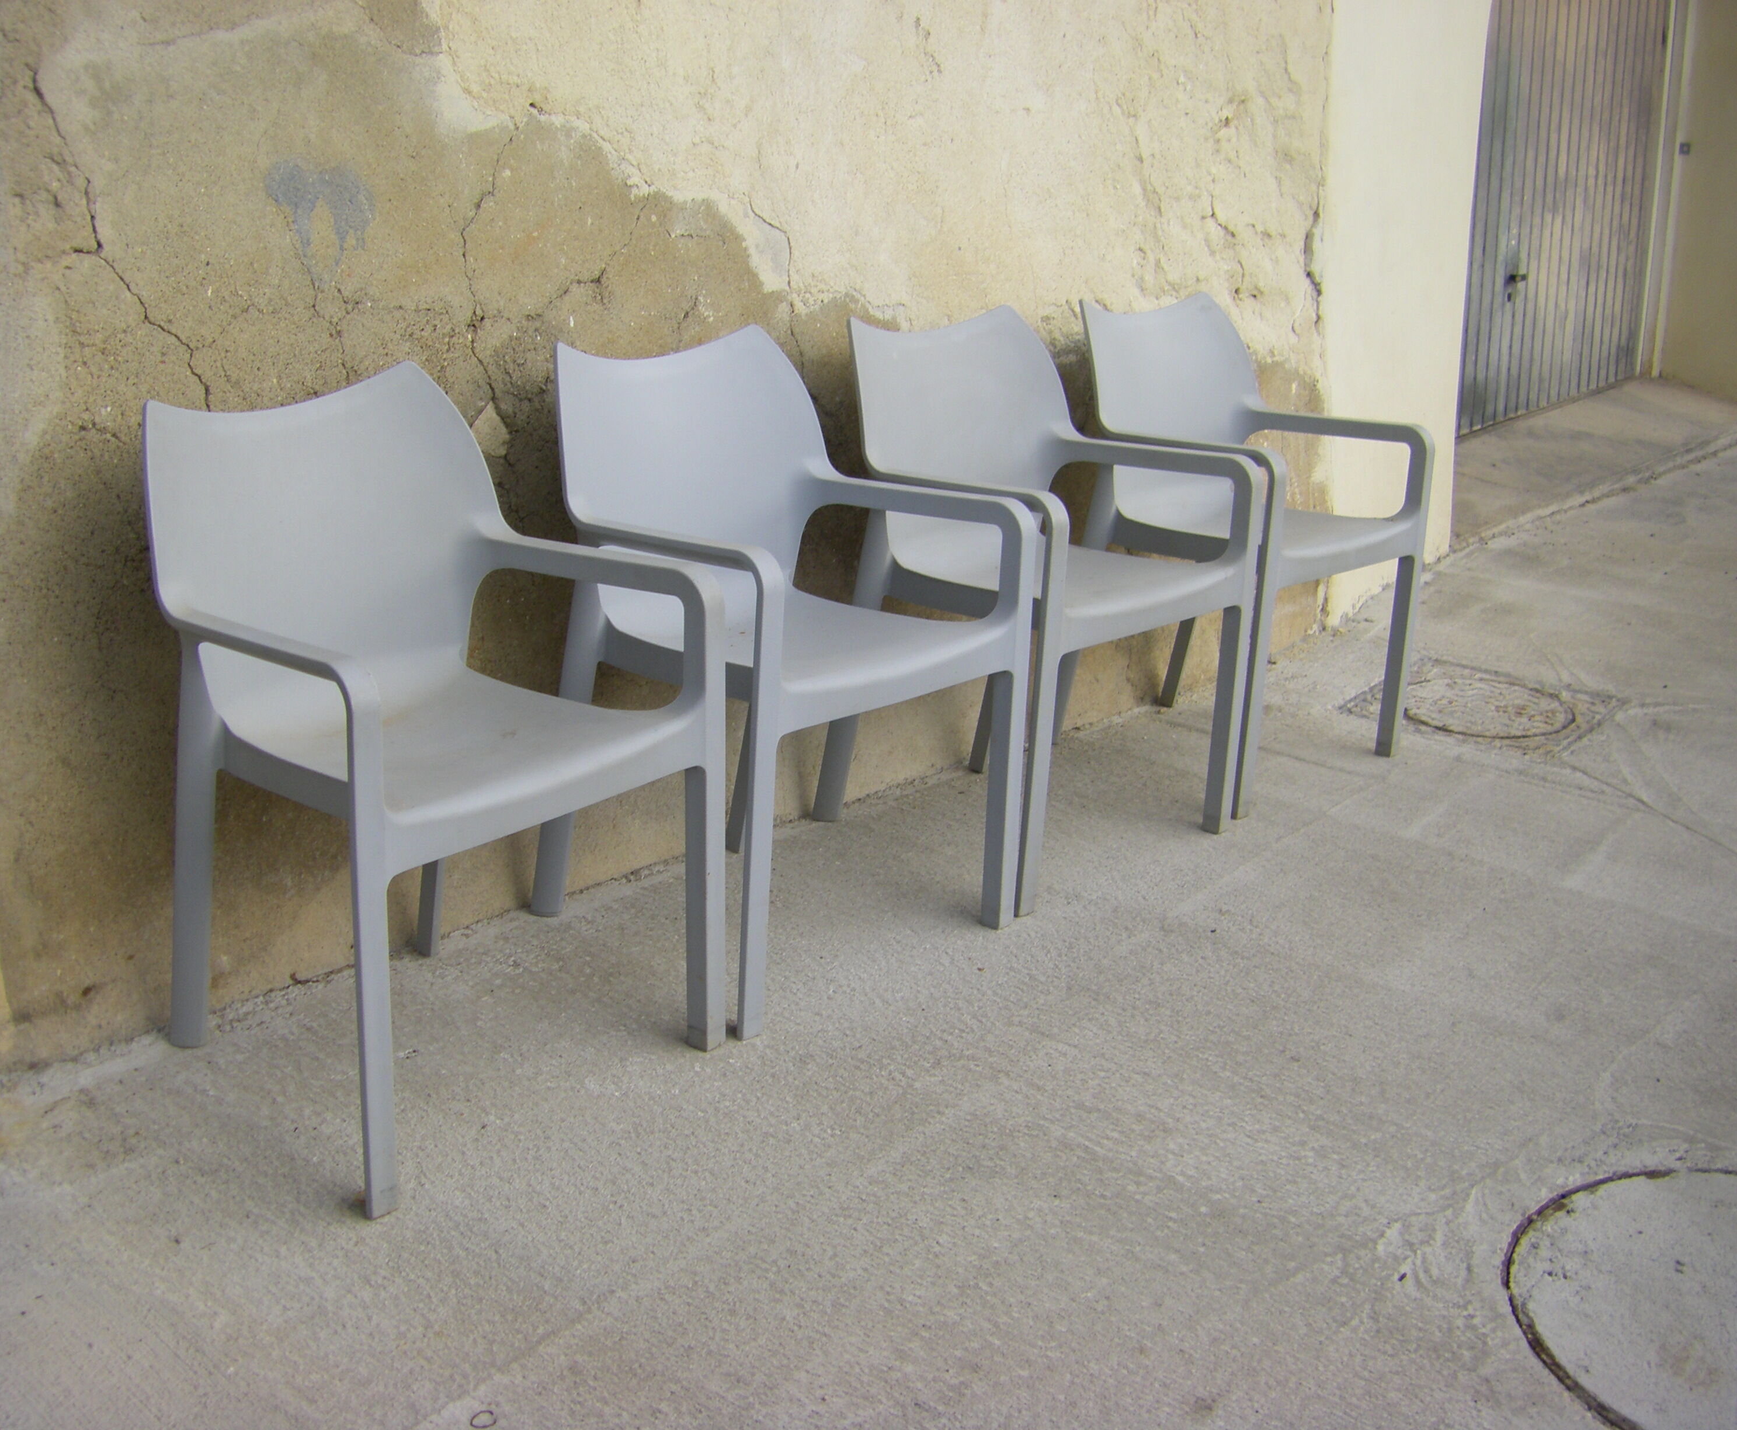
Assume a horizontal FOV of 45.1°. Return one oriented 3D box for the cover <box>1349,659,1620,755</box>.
[{"bbox_3d":[1.273,-0.015,4.348,0.440,0.030,0.465,15,22,32],"label":"cover"}]

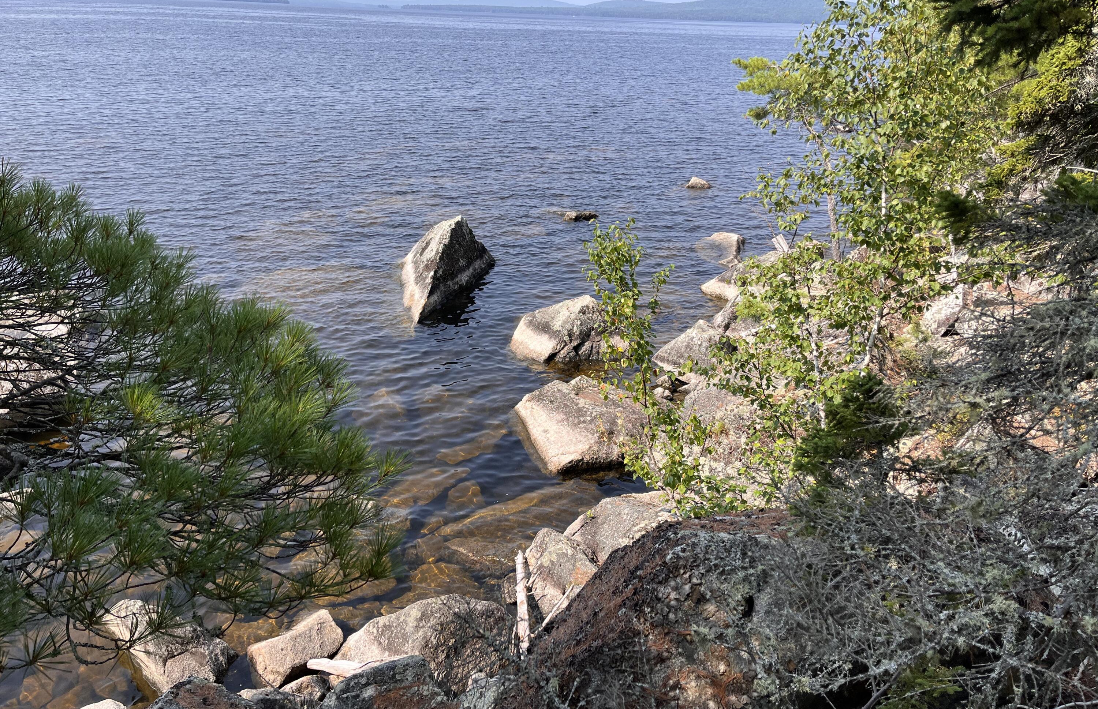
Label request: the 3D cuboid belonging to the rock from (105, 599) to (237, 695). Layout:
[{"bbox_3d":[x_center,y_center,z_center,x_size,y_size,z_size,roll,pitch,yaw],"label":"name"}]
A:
[{"bbox_3d":[-2.343,1.748,5.075,0.920,0.400,0.550,20,28,36],"label":"rock"}]

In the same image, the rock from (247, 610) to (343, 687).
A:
[{"bbox_3d":[-1.544,1.790,5.027,0.550,0.350,0.420,-10,26,-28],"label":"rock"}]

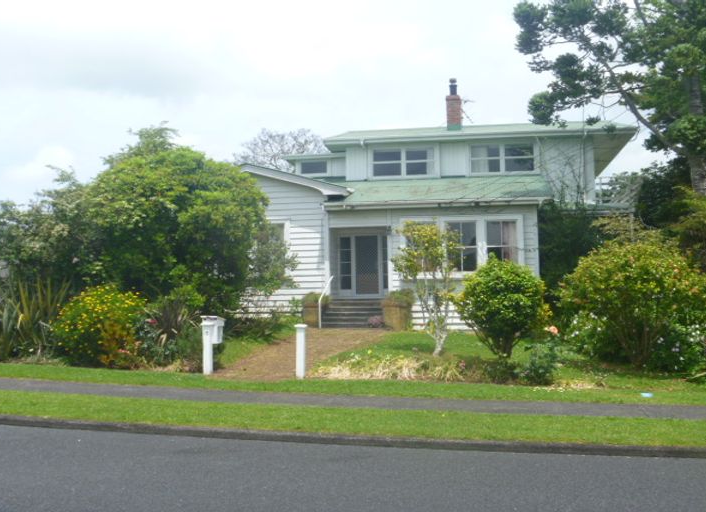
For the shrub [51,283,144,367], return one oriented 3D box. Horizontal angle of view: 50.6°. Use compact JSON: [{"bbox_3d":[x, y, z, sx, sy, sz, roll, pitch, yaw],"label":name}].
[{"bbox_3d":[-4.909,1.262,14.400,1.750,1.600,1.600,-1,-2,11],"label":"shrub"}]

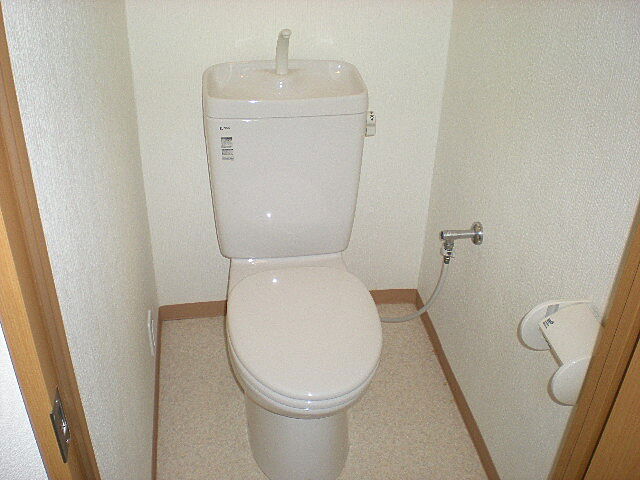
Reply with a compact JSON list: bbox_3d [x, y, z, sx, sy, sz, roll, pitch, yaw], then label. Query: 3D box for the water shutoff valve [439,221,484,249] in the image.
[{"bbox_3d":[0.356,-0.007,1.789,0.101,0.073,0.060,-3,33,-8],"label":"water shutoff valve"}]

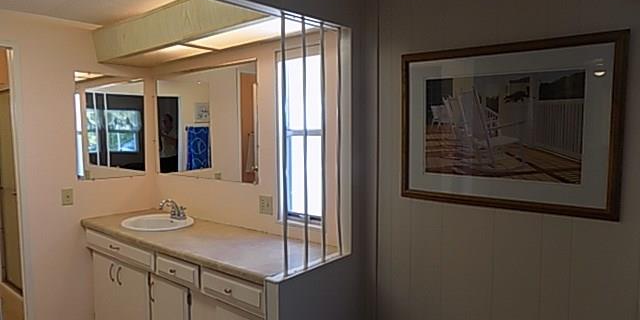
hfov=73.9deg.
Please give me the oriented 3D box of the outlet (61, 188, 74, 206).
[{"bbox_3d":[-1.784,0.267,3.011,0.008,0.114,0.070,3,5,39],"label":"outlet"}]

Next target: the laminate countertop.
[{"bbox_3d":[-0.813,0.481,2.695,1.929,0.040,0.570,3,5,39],"label":"laminate countertop"}]

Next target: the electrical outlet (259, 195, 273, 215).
[{"bbox_3d":[-0.339,0.286,2.659,0.114,0.114,0.010,3,5,39],"label":"electrical outlet"}]

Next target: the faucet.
[{"bbox_3d":[-1.059,0.360,3.045,0.150,0.125,0.155,-3,5,-39],"label":"faucet"}]

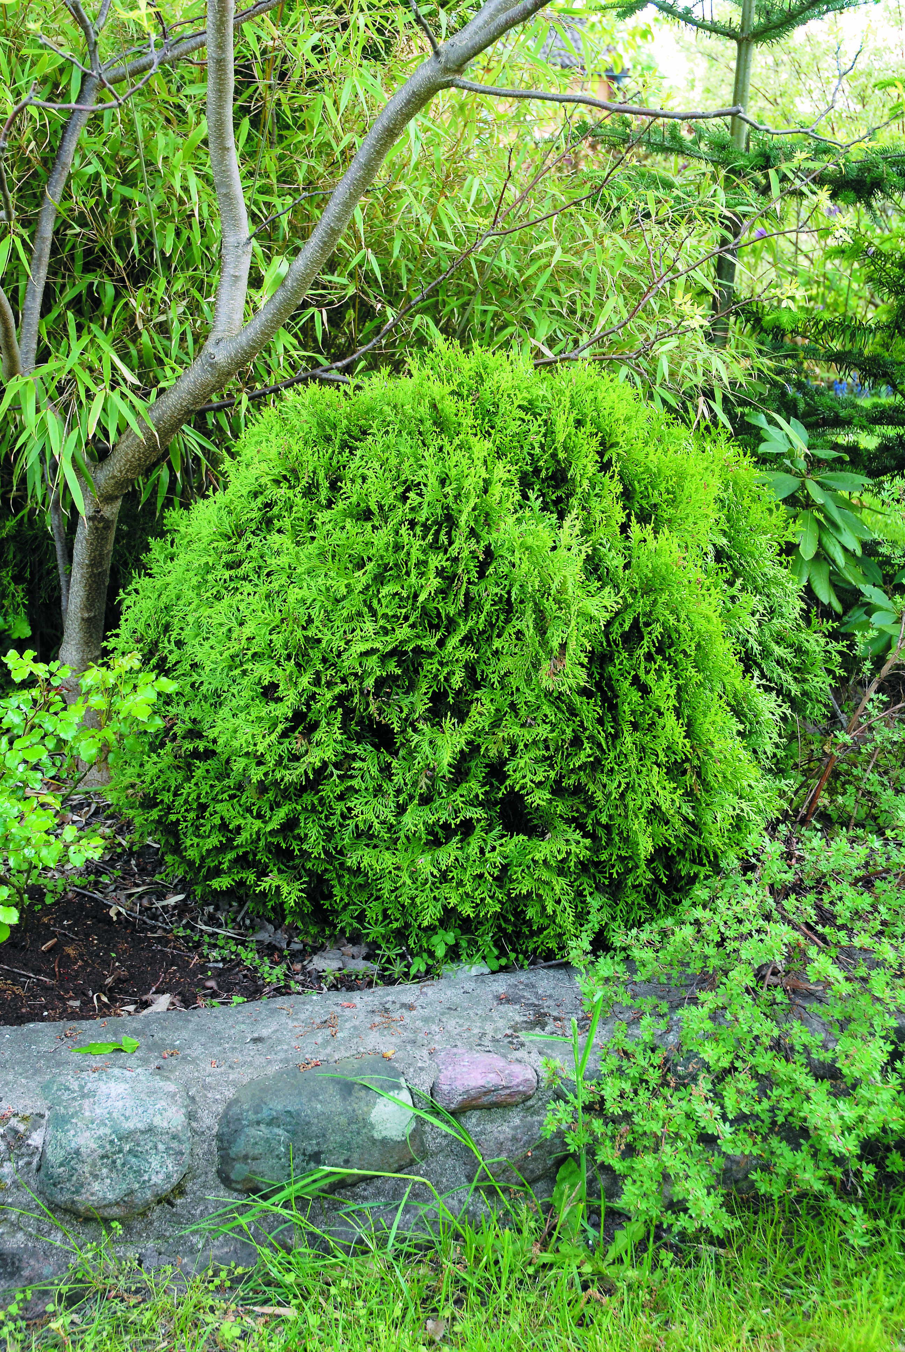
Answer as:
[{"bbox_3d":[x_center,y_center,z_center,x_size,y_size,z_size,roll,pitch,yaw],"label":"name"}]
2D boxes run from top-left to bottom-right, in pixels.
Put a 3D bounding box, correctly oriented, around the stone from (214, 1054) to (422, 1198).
[{"bbox_3d":[-0.185,0.633,2.280,0.285,0.180,0.175,-4,17,-12],"label":"stone"}]

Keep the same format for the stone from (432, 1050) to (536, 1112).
[{"bbox_3d":[0.046,0.595,2.380,0.150,0.080,0.100,-4,17,-12],"label":"stone"}]

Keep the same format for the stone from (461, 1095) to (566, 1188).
[{"bbox_3d":[0.094,0.672,2.340,0.165,0.115,0.120,-4,17,-12],"label":"stone"}]

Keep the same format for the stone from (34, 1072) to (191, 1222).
[{"bbox_3d":[-0.464,0.640,2.210,0.205,0.190,0.165,-4,17,-12],"label":"stone"}]

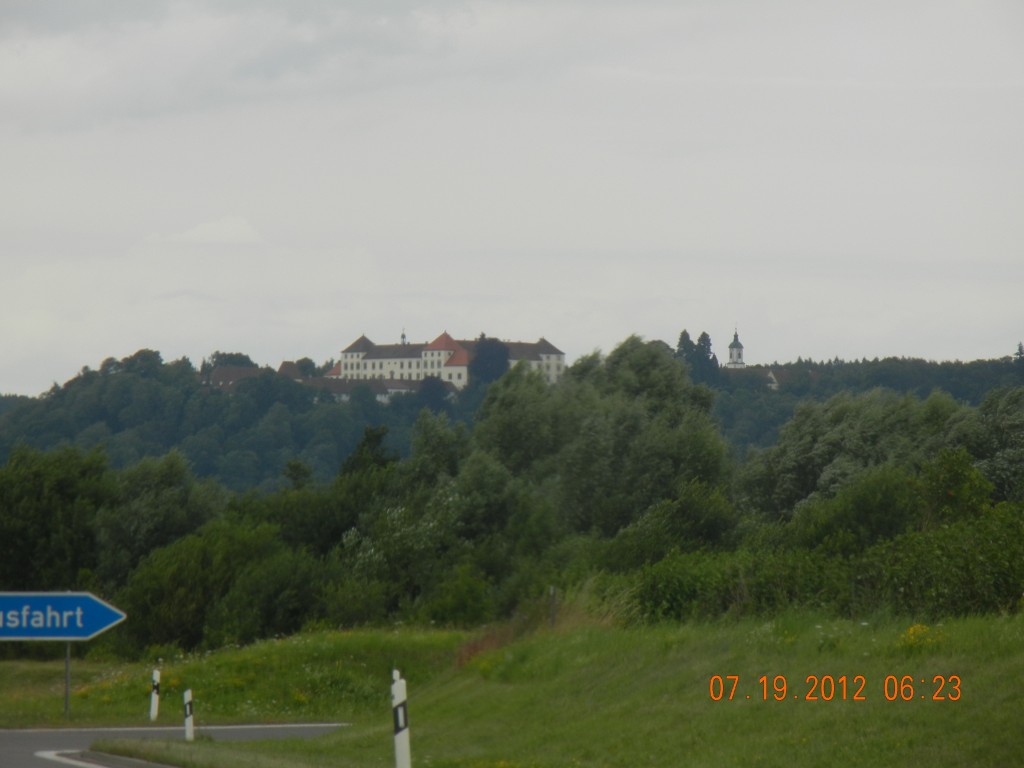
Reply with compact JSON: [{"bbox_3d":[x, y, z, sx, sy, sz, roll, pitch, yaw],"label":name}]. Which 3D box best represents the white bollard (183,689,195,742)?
[{"bbox_3d":[-5.938,6.087,163.000,0.125,0.950,0.115,-2,-2,0],"label":"white bollard"}]

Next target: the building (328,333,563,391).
[{"bbox_3d":[-22.859,-6.891,3342.933,54.000,23.000,67.000,-2,-2,42],"label":"building"}]

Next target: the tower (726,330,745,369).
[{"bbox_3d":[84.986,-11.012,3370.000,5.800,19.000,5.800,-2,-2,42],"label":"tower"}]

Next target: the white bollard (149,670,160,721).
[{"bbox_3d":[-6.965,6.076,173.000,0.125,1.000,0.115,3,-2,0],"label":"white bollard"}]

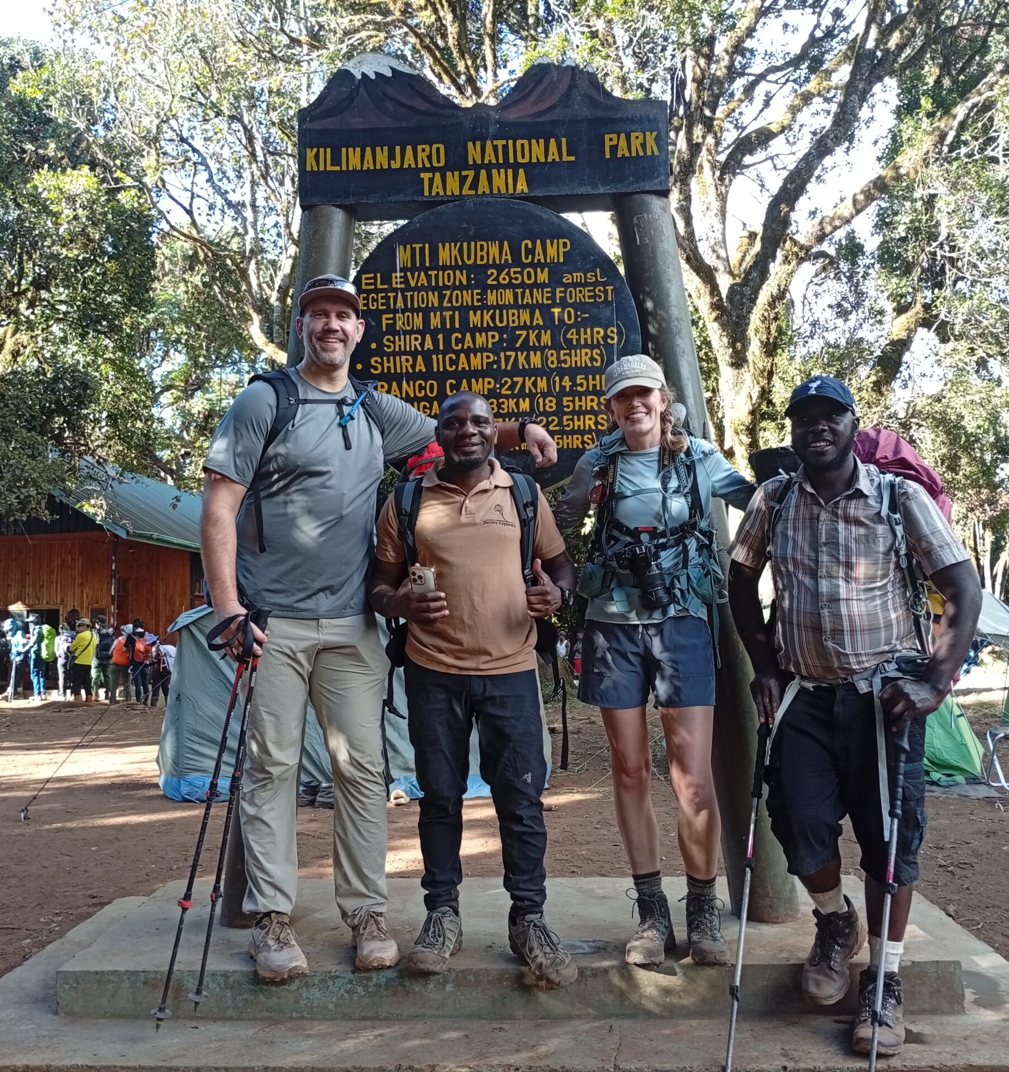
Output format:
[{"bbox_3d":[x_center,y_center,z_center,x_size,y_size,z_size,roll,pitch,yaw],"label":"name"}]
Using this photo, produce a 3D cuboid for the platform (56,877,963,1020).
[{"bbox_3d":[0.016,1.260,3.477,2.447,0.131,0.962,-1,-4,1],"label":"platform"}]

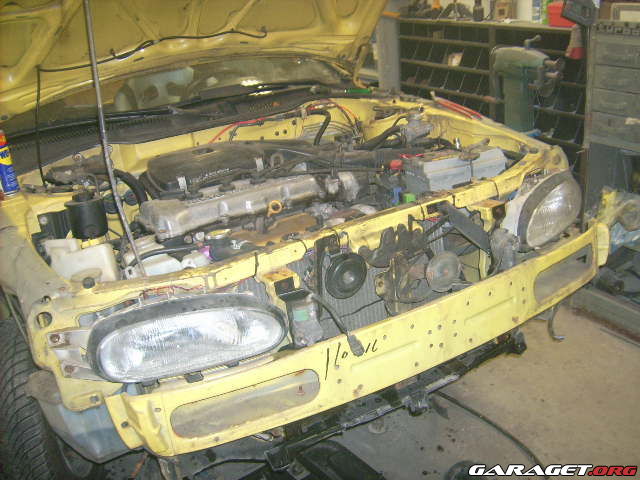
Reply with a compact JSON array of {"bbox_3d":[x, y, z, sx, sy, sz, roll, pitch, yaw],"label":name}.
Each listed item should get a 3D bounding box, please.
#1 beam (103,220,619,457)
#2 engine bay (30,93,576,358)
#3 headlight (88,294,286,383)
[{"bbox_3d":[0.216,0.196,1.454,1.310,0.148,0.160,-17,24,-23],"label":"beam"},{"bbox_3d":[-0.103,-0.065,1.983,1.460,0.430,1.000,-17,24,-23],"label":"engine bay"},{"bbox_3d":[-0.267,0.183,1.312,0.370,0.135,0.170,-11,23,-8],"label":"headlight"}]

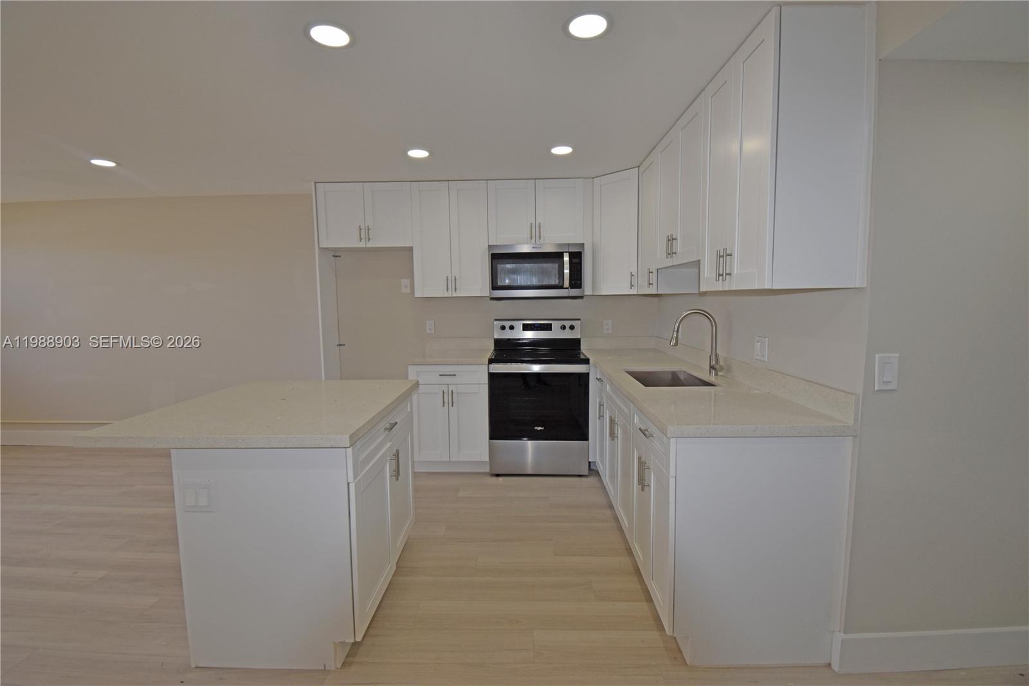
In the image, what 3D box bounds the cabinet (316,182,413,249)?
[{"bbox_3d":[-1.206,-1.049,3.627,0.755,0.500,0.323,-1,6,2],"label":"cabinet"}]

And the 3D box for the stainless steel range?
[{"bbox_3d":[0.197,0.417,3.553,0.757,1.199,0.651,-1,6,2],"label":"stainless steel range"}]

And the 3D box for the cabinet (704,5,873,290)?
[{"bbox_3d":[1.044,-0.680,1.718,0.323,0.908,0.567,-1,6,2],"label":"cabinet"}]

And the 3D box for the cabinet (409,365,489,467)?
[{"bbox_3d":[-0.490,0.581,3.630,0.594,0.878,0.609,-1,6,2],"label":"cabinet"}]

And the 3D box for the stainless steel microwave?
[{"bbox_3d":[0.182,-0.584,3.605,0.758,0.433,0.420,-1,6,2],"label":"stainless steel microwave"}]

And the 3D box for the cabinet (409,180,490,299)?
[{"bbox_3d":[-0.513,-0.847,3.628,0.609,0.908,0.323,-1,6,2],"label":"cabinet"}]

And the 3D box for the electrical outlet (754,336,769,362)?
[{"bbox_3d":[1.200,0.029,2.094,0.010,0.116,0.116,-1,6,2],"label":"electrical outlet"}]

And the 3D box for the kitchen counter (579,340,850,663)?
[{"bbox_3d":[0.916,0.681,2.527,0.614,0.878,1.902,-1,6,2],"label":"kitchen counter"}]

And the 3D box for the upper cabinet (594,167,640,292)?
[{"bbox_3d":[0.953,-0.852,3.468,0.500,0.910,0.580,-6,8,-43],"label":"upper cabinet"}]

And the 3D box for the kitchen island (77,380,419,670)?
[{"bbox_3d":[-1.095,0.740,2.112,1.007,0.905,1.016,-1,6,2],"label":"kitchen island"}]

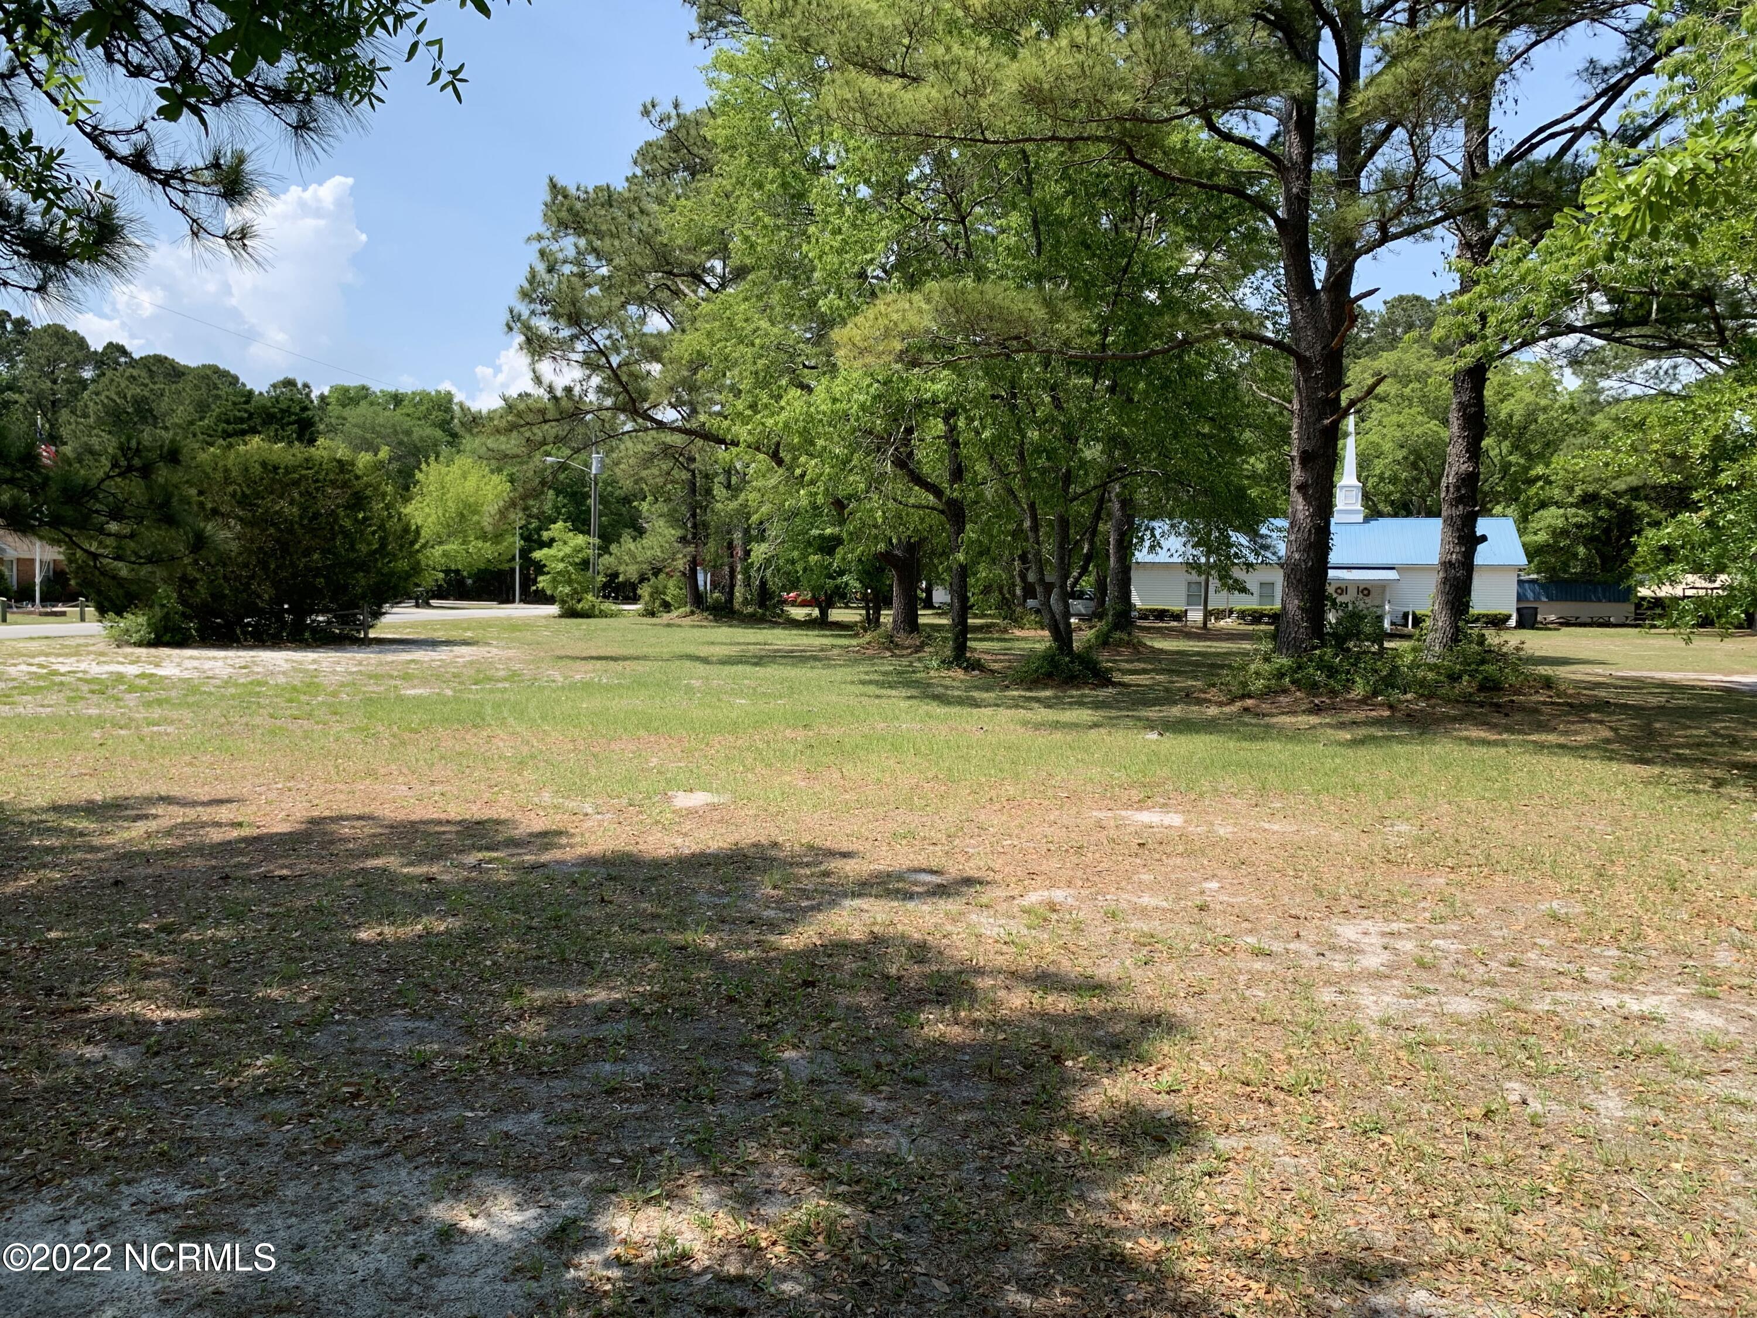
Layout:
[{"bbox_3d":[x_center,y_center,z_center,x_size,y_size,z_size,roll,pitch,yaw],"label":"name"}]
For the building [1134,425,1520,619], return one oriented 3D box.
[{"bbox_3d":[23.106,-7.486,69.345,18.946,11.031,9.756,2,3,16],"label":"building"}]

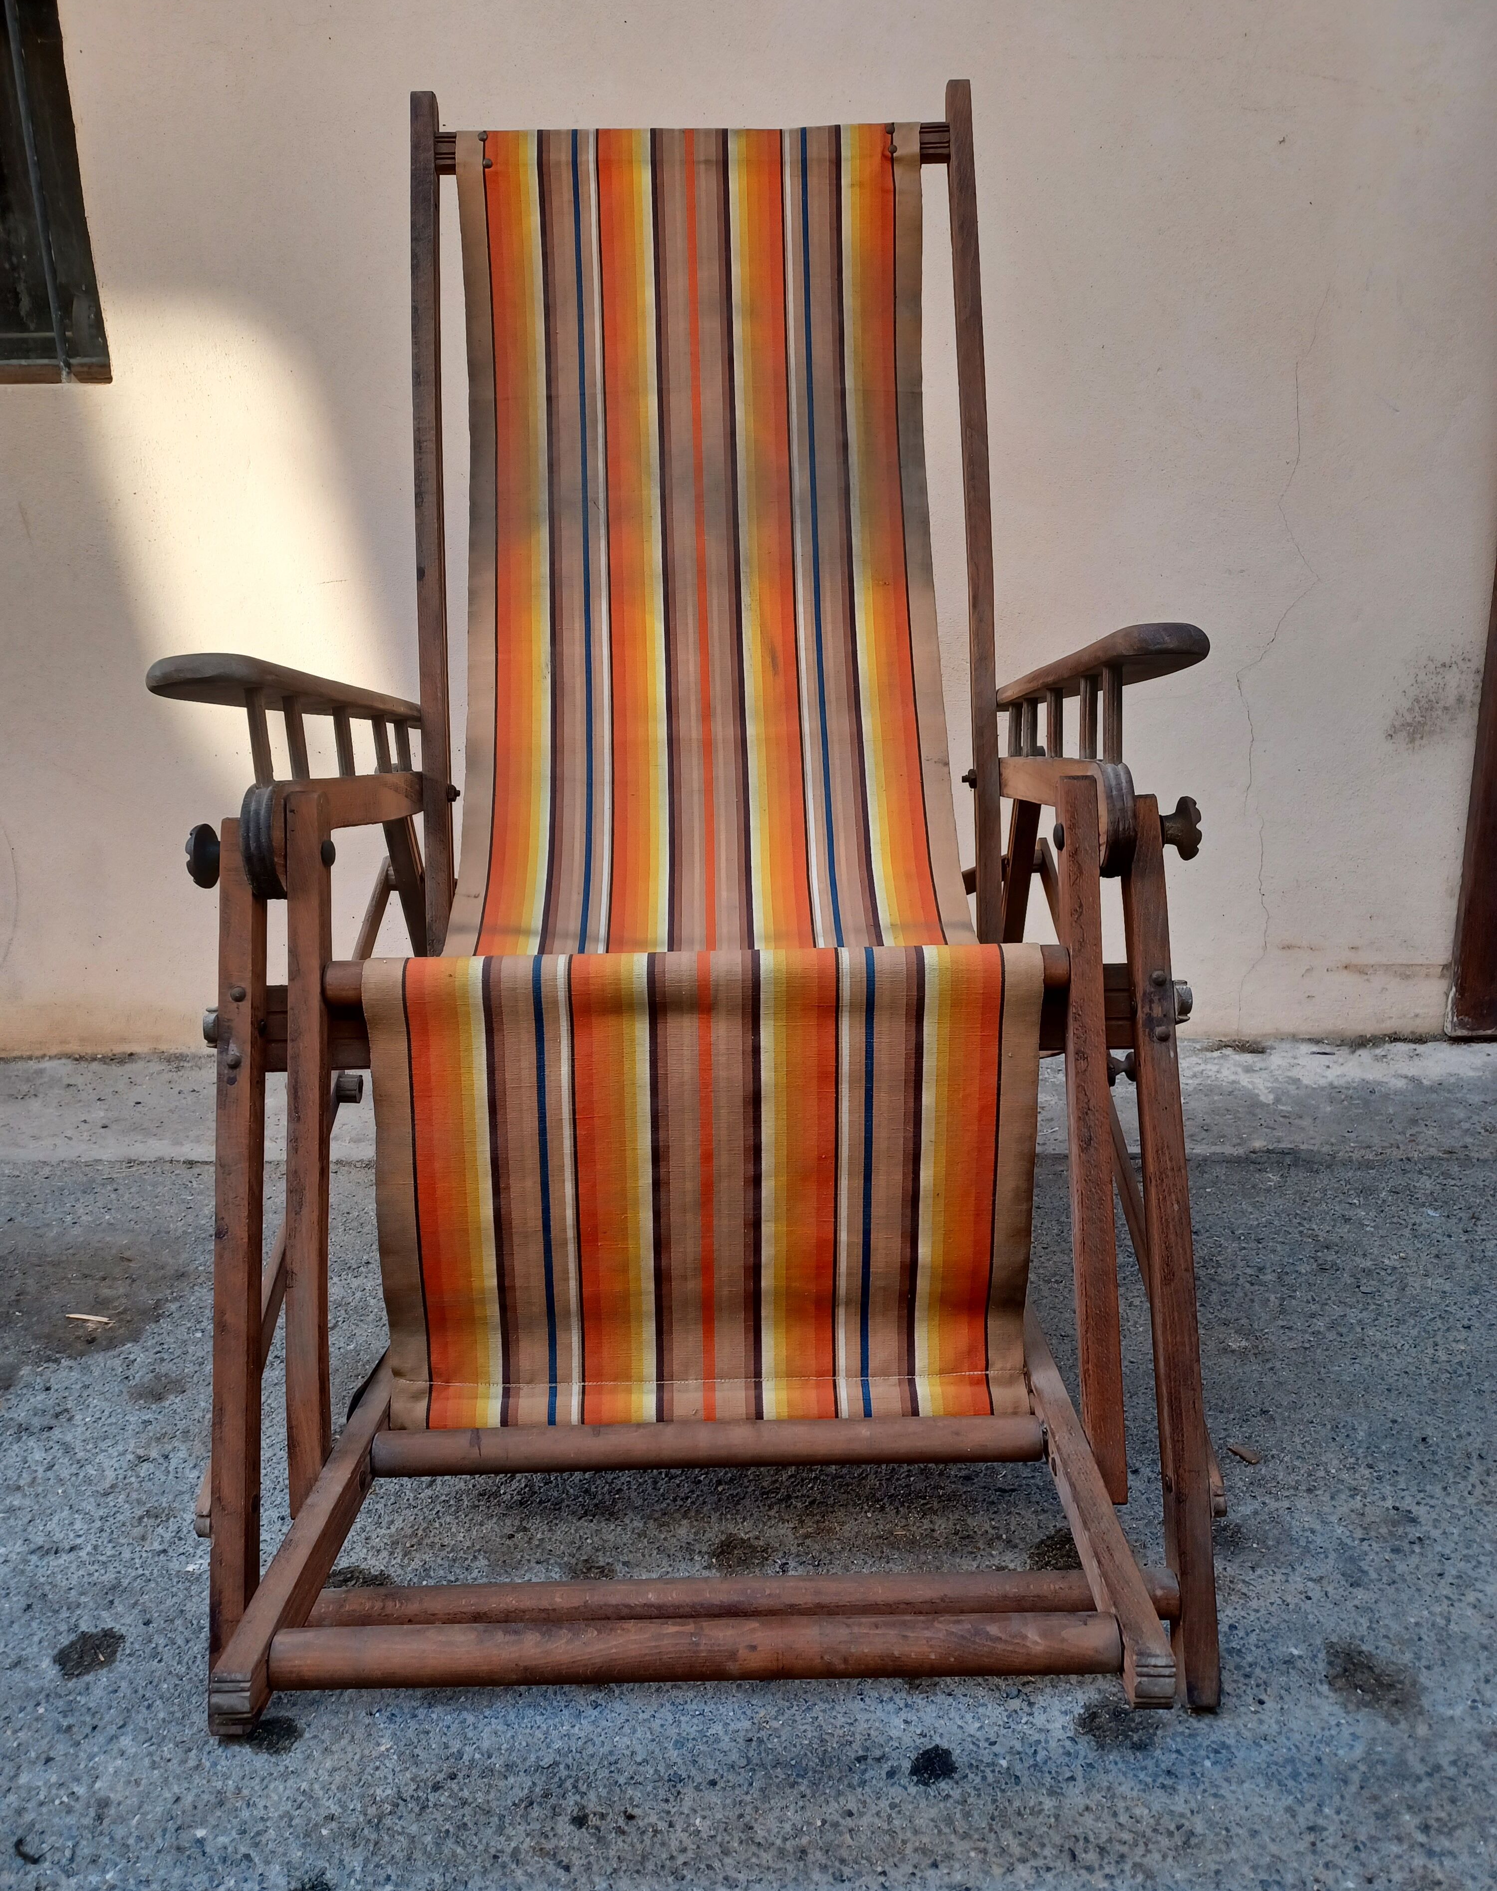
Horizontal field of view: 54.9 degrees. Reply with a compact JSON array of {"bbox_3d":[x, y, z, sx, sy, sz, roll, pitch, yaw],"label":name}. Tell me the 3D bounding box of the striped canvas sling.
[{"bbox_3d":[-0.040,-0.226,1.186,0.451,0.957,0.700,-1,16,0],"label":"striped canvas sling"}]

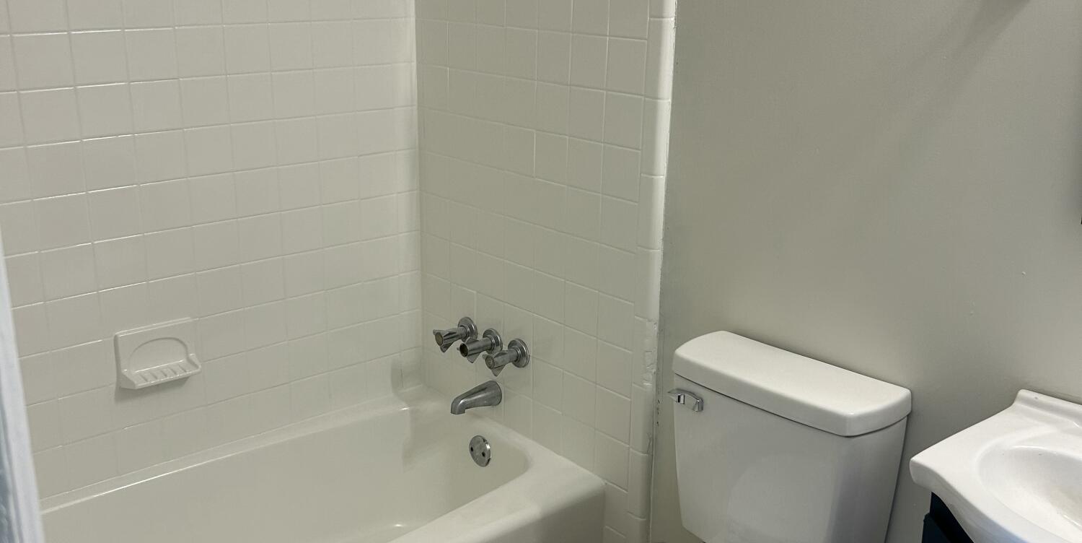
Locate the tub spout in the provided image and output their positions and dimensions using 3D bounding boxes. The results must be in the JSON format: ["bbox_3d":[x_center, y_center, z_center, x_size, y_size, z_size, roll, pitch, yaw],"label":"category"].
[{"bbox_3d":[-0.161,0.321,2.669,0.143,0.053,0.048,-14,22,-39],"label":"tub spout"}]

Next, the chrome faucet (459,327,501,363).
[{"bbox_3d":[-0.149,0.184,2.654,0.095,0.075,0.075,-14,22,-39],"label":"chrome faucet"}]

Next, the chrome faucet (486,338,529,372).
[{"bbox_3d":[-0.083,0.207,2.582,0.095,0.075,0.074,-14,22,-39],"label":"chrome faucet"}]

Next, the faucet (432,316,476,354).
[{"bbox_3d":[-0.220,0.160,2.731,0.095,0.075,0.075,-14,22,-39],"label":"faucet"}]

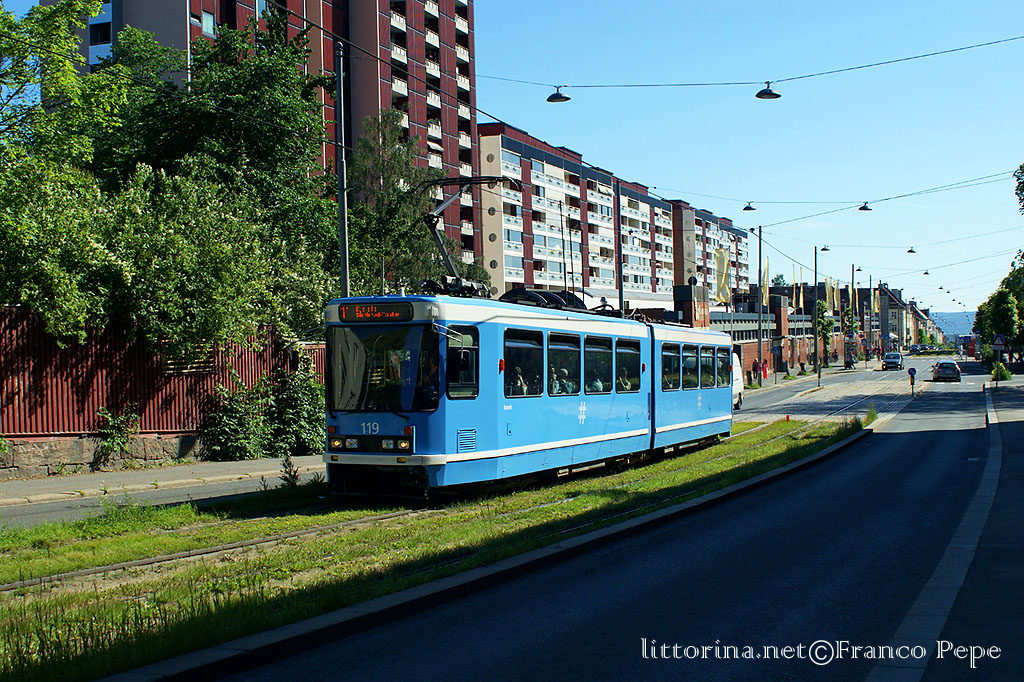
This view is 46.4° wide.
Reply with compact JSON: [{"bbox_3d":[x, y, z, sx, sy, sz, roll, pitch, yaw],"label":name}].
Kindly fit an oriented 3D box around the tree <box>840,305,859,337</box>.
[{"bbox_3d":[38.013,-0.825,134.012,1.900,5.980,1.900,-1,1,21],"label":"tree"}]

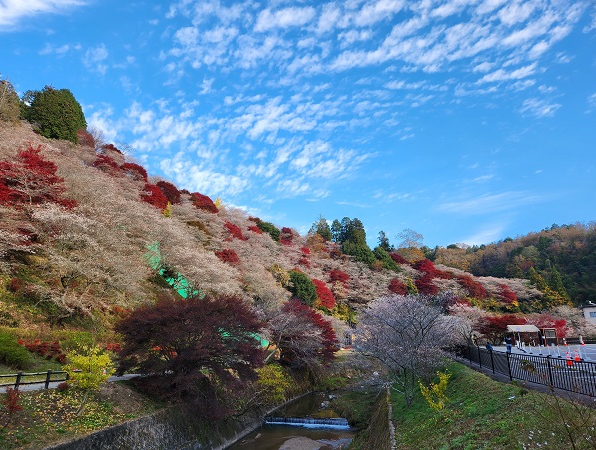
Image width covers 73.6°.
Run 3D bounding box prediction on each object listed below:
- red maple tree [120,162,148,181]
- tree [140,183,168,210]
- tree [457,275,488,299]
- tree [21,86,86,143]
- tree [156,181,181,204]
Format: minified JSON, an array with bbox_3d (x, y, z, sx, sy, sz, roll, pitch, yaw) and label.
[{"bbox_3d":[-34.040,-11.140,83.000,5.540,3.860,5.260,0,-16,0],"label":"red maple tree"},{"bbox_3d":[-28.790,-5.720,80.000,5.340,5.790,5.070,0,-16,0],"label":"tree"},{"bbox_3d":[41.140,14.500,94.000,7.170,5.830,6.810,0,-16,0],"label":"tree"},{"bbox_3d":[-46.610,-21.060,76.000,11.950,10.990,11.350,0,-16,0],"label":"tree"},{"bbox_3d":[-27.280,-6.850,84.000,4.800,5.210,4.560,0,-16,0],"label":"tree"}]

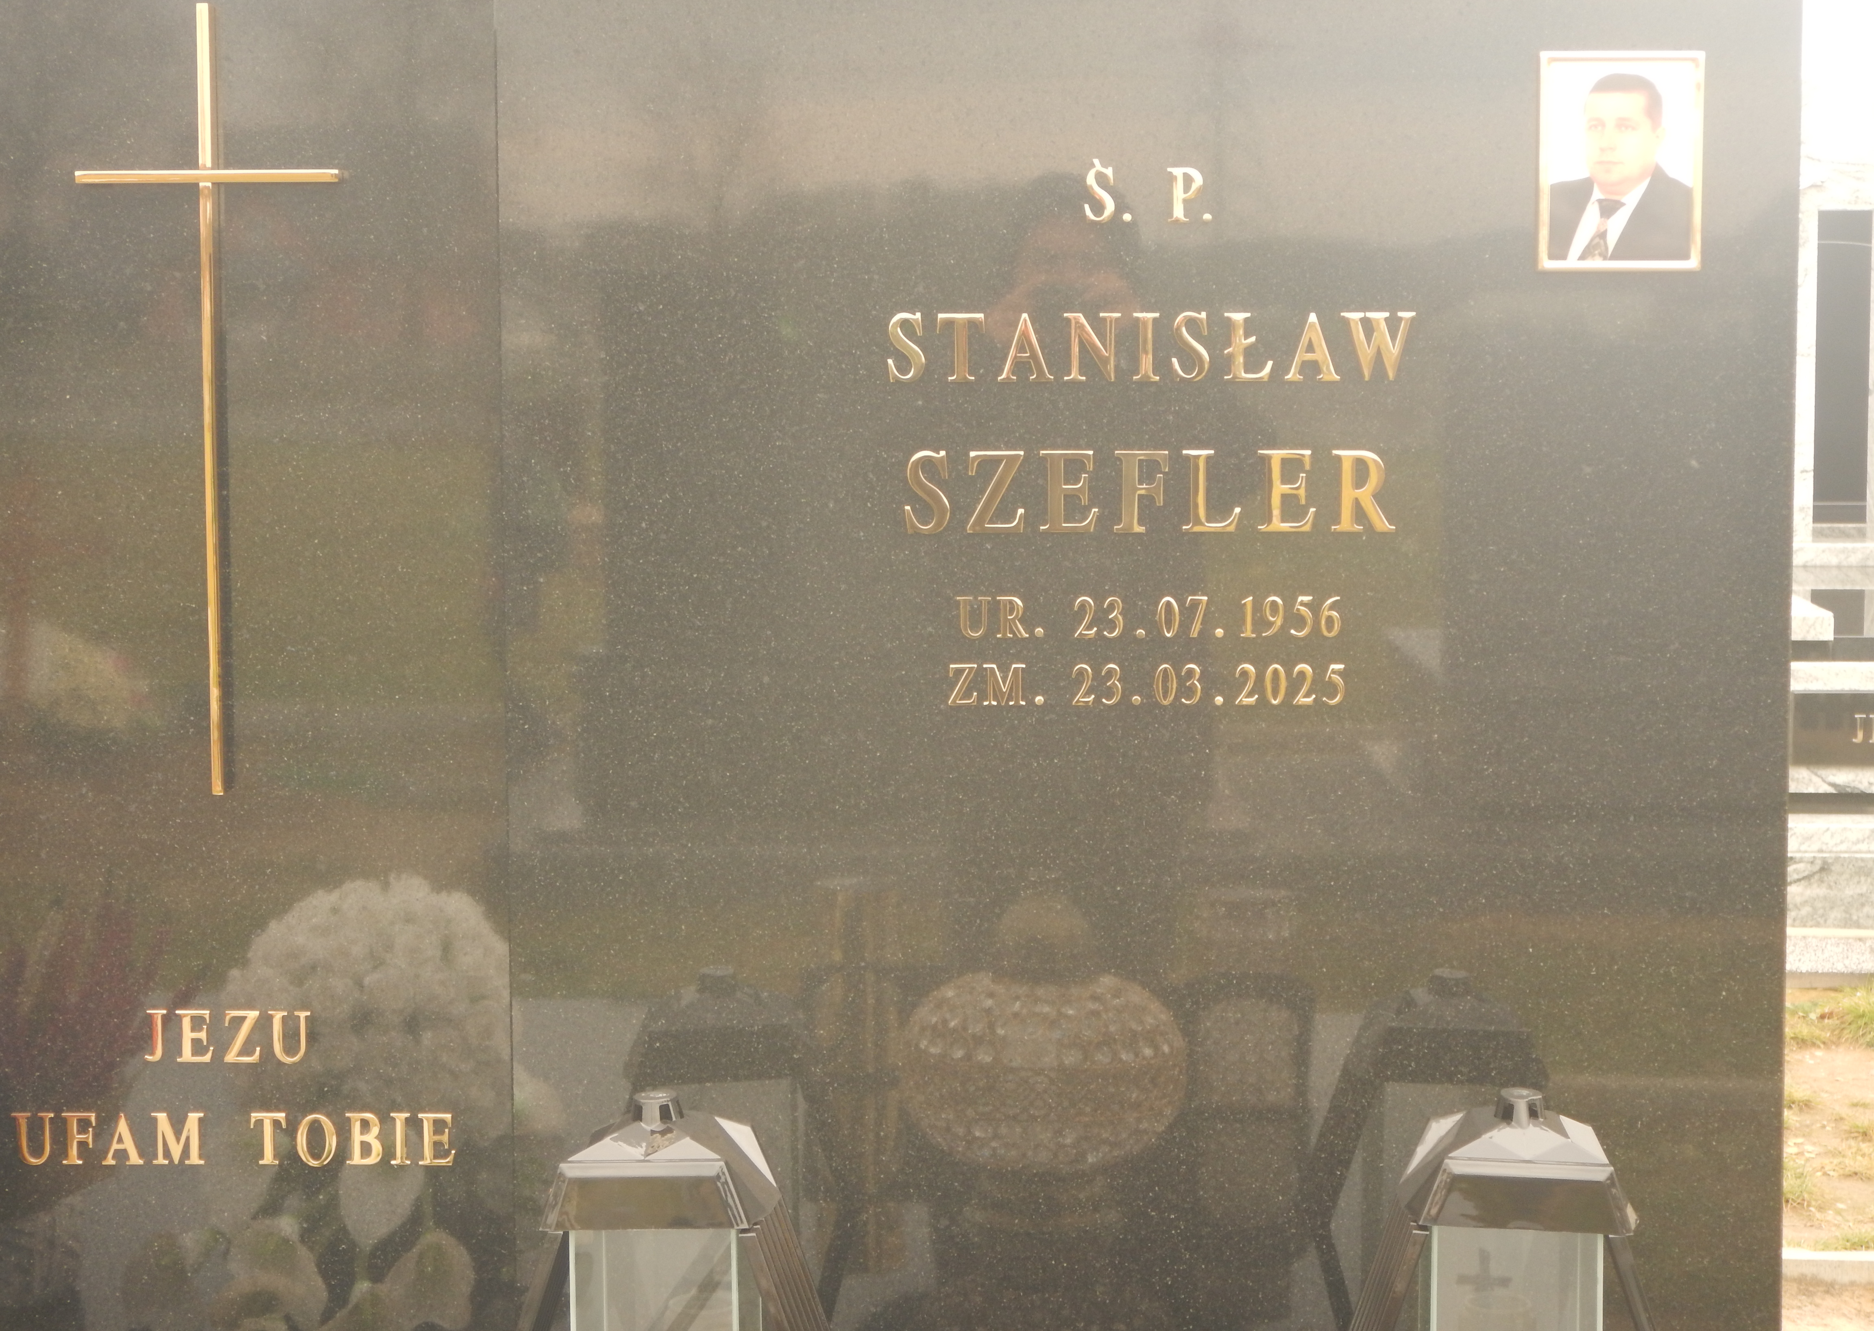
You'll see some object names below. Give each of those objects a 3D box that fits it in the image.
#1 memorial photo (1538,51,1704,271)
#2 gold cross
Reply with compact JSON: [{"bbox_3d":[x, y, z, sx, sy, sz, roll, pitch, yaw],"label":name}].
[{"bbox_3d":[0.499,-0.368,2.645,0.119,0.159,0.011,0,5,2],"label":"memorial photo"},{"bbox_3d":[-0.551,-0.200,2.755,0.200,0.600,0.019,0,5,2],"label":"gold cross"}]

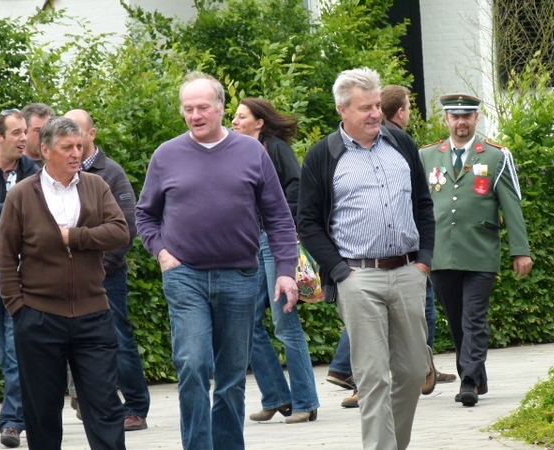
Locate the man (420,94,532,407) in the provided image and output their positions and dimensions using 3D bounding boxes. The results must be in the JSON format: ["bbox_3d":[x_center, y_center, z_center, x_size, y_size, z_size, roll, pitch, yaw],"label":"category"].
[{"bbox_3d":[1.153,0.149,34.200,0.680,1.820,0.520,0,1,12],"label":"man"}]

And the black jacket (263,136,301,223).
[{"bbox_3d":[0.003,-0.209,31.800,0.330,0.580,0.460,0,1,-16],"label":"black jacket"}]

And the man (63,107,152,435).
[{"bbox_3d":[-0.975,0.243,32.000,0.600,1.760,0.480,1,1,41],"label":"man"}]

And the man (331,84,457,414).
[{"bbox_3d":[0.684,0.081,35.000,0.800,1.840,0.560,0,1,-32],"label":"man"}]

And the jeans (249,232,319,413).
[{"bbox_3d":[0.035,0.524,31.800,0.420,0.990,0.380,0,1,-16],"label":"jeans"}]

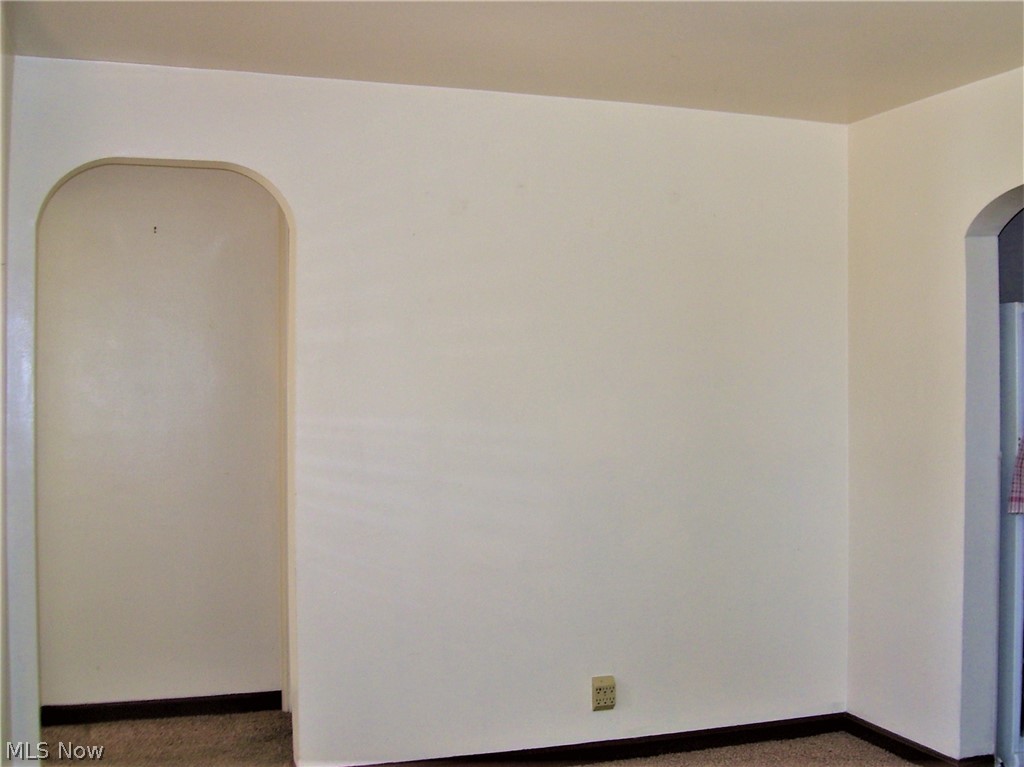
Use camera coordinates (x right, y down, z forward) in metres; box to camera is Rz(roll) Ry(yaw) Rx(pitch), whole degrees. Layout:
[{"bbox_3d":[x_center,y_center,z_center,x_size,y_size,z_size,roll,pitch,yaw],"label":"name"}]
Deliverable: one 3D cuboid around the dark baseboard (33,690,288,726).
[{"bbox_3d":[-1.423,1.331,4.354,0.940,0.086,0.020,0,1,-19],"label":"dark baseboard"}]

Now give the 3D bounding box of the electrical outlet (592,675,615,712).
[{"bbox_3d":[0.333,1.119,3.844,0.075,0.119,0.032,0,1,-19],"label":"electrical outlet"}]

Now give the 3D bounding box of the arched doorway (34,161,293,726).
[{"bbox_3d":[-1.095,0.341,3.426,0.775,2.094,0.140,0,1,-19],"label":"arched doorway"}]

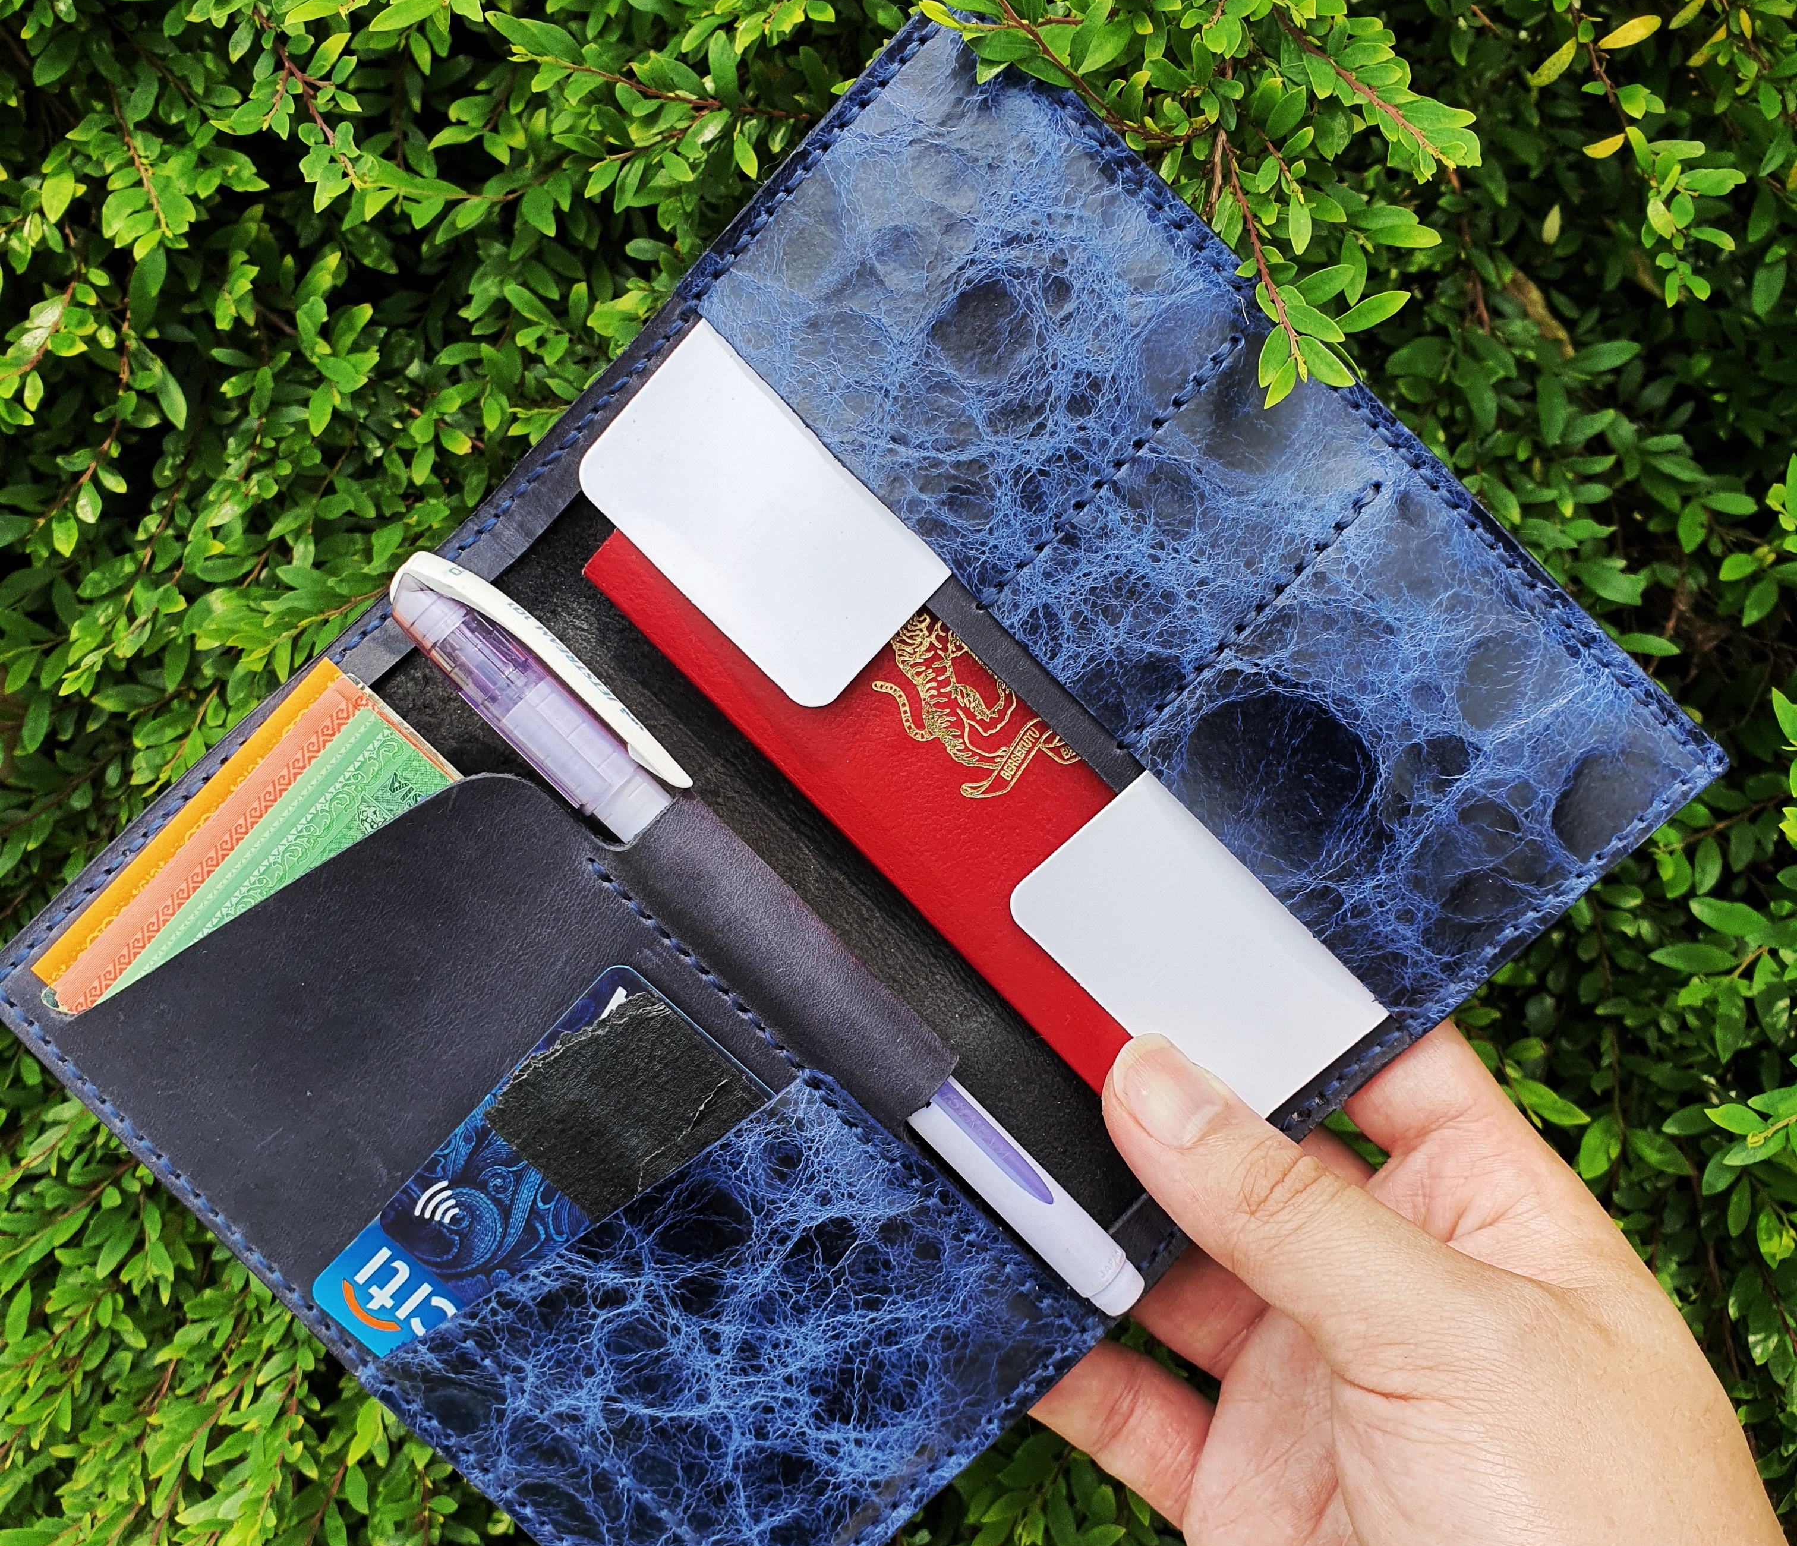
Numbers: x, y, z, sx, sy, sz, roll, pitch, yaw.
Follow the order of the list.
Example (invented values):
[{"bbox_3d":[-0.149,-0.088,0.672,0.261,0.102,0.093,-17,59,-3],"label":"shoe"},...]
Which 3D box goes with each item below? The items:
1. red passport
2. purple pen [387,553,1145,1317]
[{"bbox_3d":[0.029,-0.017,0.266,0.125,0.088,0.005,46,9,-3],"label":"red passport"},{"bbox_3d":[-0.018,0.024,0.263,0.015,0.151,0.013,-45,3,3],"label":"purple pen"}]

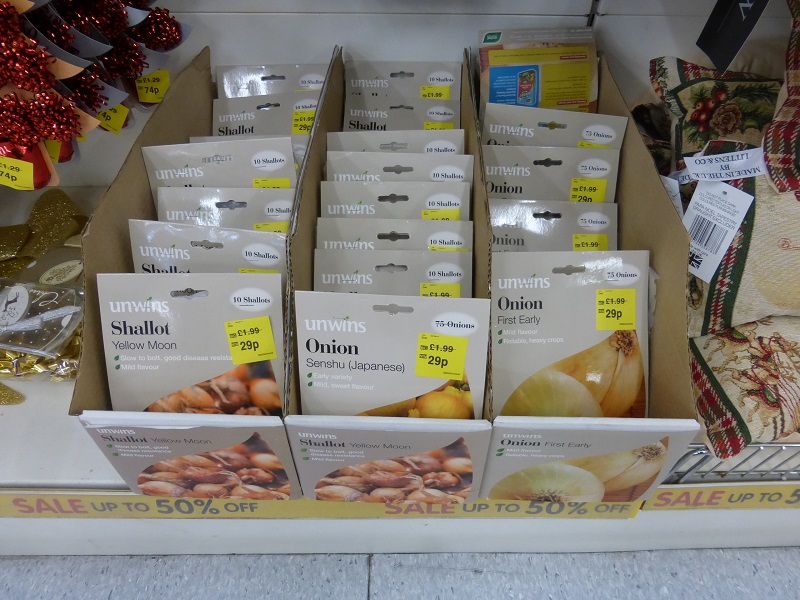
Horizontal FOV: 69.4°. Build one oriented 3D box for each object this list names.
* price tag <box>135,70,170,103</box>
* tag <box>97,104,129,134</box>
[{"bbox_3d":[-0.289,-0.249,0.674,0.038,0.038,0.002,-2,45,-10],"label":"price tag"},{"bbox_3d":[-0.338,-0.216,0.667,0.038,0.038,0.002,26,34,-24],"label":"tag"}]

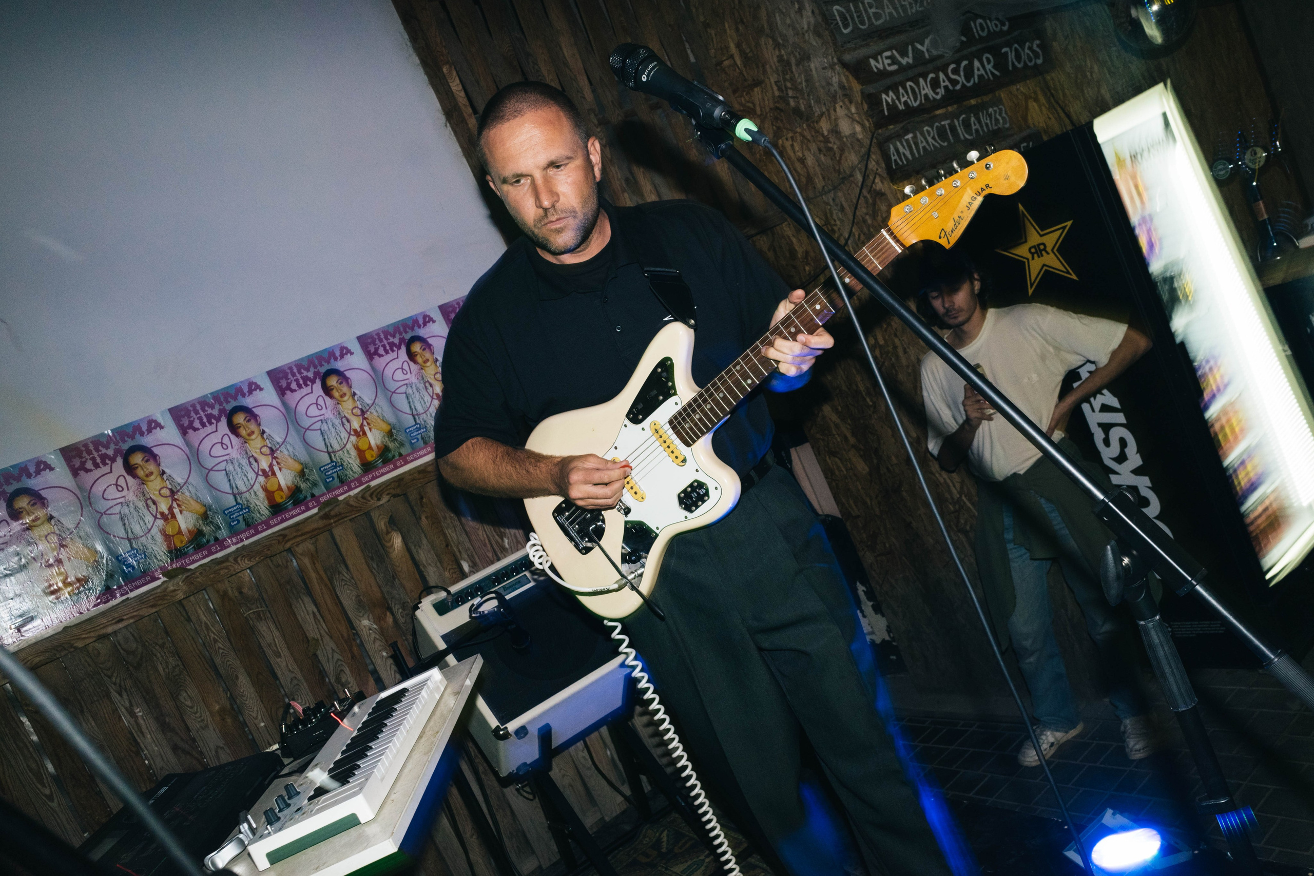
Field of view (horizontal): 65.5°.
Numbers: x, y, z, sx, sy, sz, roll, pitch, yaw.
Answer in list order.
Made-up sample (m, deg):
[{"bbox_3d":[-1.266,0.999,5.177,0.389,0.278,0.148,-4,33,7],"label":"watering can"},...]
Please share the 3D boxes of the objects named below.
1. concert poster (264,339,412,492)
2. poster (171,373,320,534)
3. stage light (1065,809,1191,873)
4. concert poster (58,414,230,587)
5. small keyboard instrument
[{"bbox_3d":[-0.952,-0.064,3.099,0.295,0.407,0.008,-27,6,-32],"label":"concert poster"},{"bbox_3d":[-1.171,0.050,2.947,0.295,0.407,0.008,-27,6,-32],"label":"poster"},{"bbox_3d":[1.002,0.901,2.151,0.153,0.075,0.224,-37,16,-13],"label":"stage light"},{"bbox_3d":[-1.390,0.163,2.795,0.295,0.407,0.008,-27,6,-32],"label":"concert poster"},{"bbox_3d":[-0.405,0.431,1.412,0.147,0.040,0.485,-25,5,0],"label":"small keyboard instrument"}]

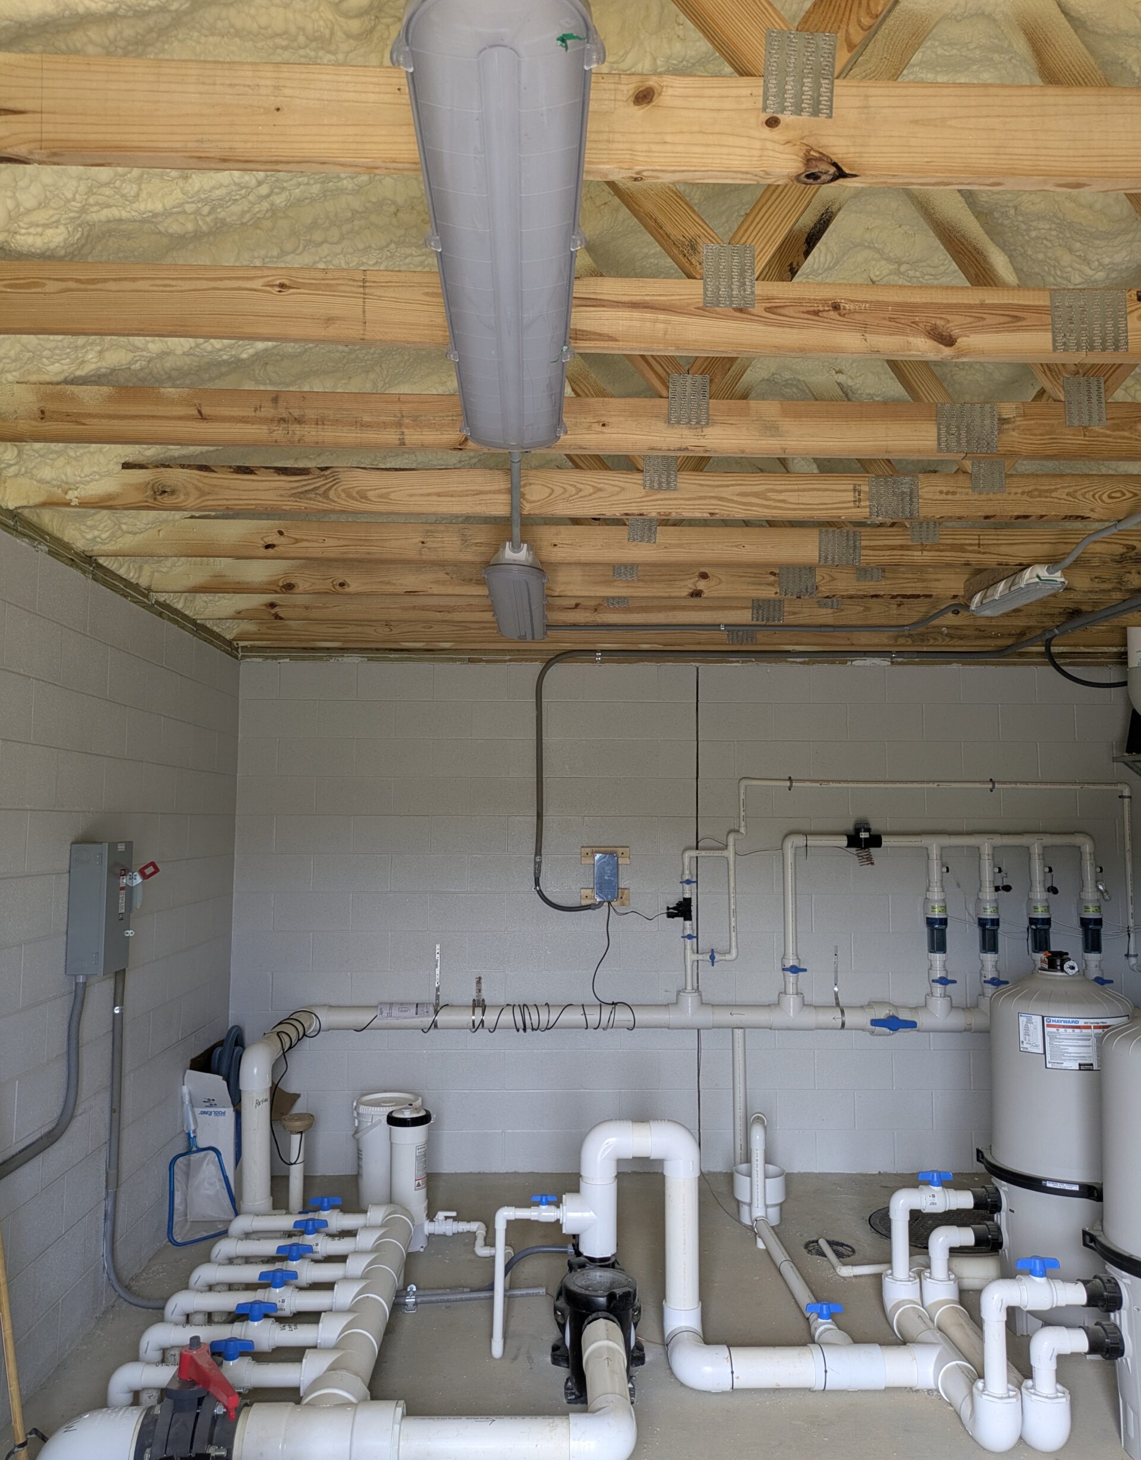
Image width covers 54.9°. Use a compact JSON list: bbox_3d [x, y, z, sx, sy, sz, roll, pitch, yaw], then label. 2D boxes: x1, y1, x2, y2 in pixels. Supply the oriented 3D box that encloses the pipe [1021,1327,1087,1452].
[{"bbox_3d":[1.433,1.937,3.263,0.199,0.319,0.180,0,-5,-1],"label":"pipe"}]

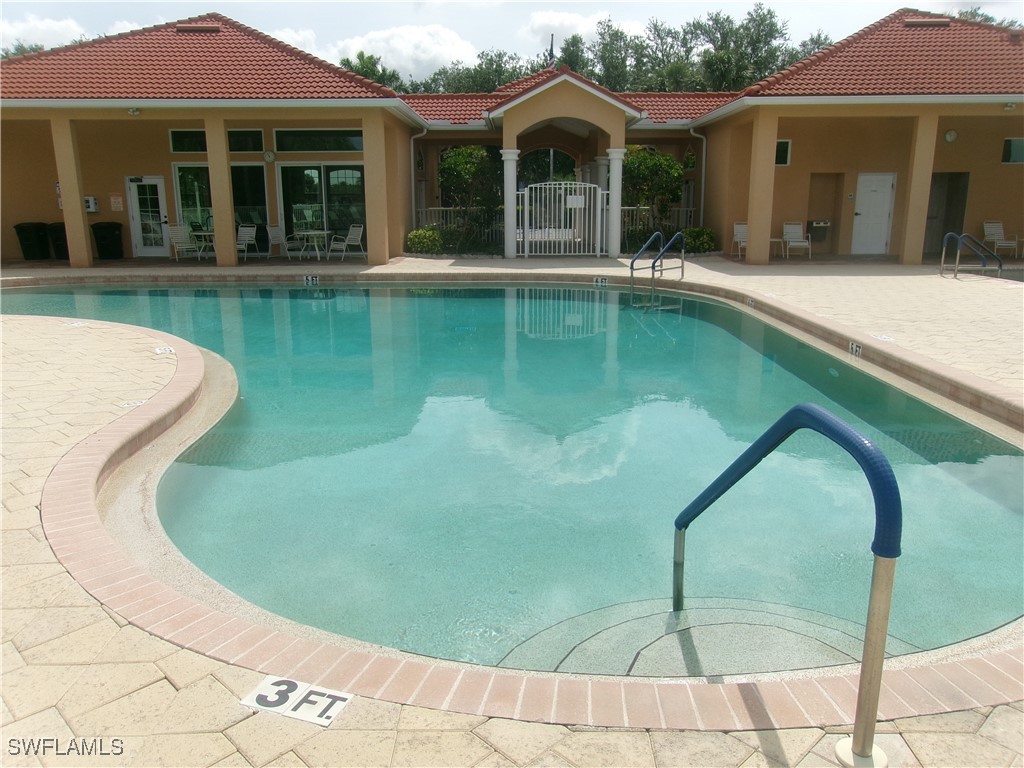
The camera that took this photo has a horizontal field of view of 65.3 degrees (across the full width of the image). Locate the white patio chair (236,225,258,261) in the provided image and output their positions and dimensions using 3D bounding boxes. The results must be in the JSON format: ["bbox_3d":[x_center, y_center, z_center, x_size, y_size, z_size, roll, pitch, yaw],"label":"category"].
[{"bbox_3d":[-6.804,-3.578,20.206,0.600,0.880,0.660,4,14,19],"label":"white patio chair"}]

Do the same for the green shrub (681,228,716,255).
[{"bbox_3d":[4.935,-3.873,21.331,0.920,0.740,0.900,0,13,0],"label":"green shrub"}]

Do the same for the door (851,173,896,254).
[{"bbox_3d":[9.313,-4.418,20.644,1.000,2.080,0.080,0,13,0],"label":"door"}]

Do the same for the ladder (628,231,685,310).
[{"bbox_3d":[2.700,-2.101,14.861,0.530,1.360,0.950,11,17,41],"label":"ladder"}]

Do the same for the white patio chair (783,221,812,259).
[{"bbox_3d":[6.917,-3.503,19.417,0.600,0.870,0.680,0,13,0],"label":"white patio chair"}]

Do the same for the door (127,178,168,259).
[{"bbox_3d":[-9.706,-4.430,21.289,1.000,2.080,0.120,-1,13,-3],"label":"door"}]

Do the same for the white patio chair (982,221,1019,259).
[{"bbox_3d":[11.817,-3.503,19.339,0.600,0.870,0.680,-2,13,-8],"label":"white patio chair"}]

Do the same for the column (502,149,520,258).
[{"bbox_3d":[-0.039,-4.588,20.442,0.500,2.680,0.500,0,13,0],"label":"column"}]

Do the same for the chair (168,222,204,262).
[{"bbox_3d":[-8.234,-3.576,20.205,0.600,0.890,0.660,-11,17,-39],"label":"chair"}]

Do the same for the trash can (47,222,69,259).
[{"bbox_3d":[-11.634,-3.752,20.879,0.600,0.960,0.680,0,13,0],"label":"trash can"}]

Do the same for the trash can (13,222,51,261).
[{"bbox_3d":[-12.014,-3.599,20.055,0.570,0.910,0.620,0,13,0],"label":"trash can"}]

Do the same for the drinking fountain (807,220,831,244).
[{"bbox_3d":[8.226,-4.095,21.386,0.480,0.500,0.450,0,13,0],"label":"drinking fountain"}]

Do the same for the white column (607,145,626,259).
[{"bbox_3d":[2.538,-4.380,19.445,0.480,2.600,0.480,0,13,0],"label":"white column"}]

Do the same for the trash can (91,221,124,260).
[{"bbox_3d":[-10.114,-3.611,20.075,0.570,0.910,0.620,0,13,0],"label":"trash can"}]

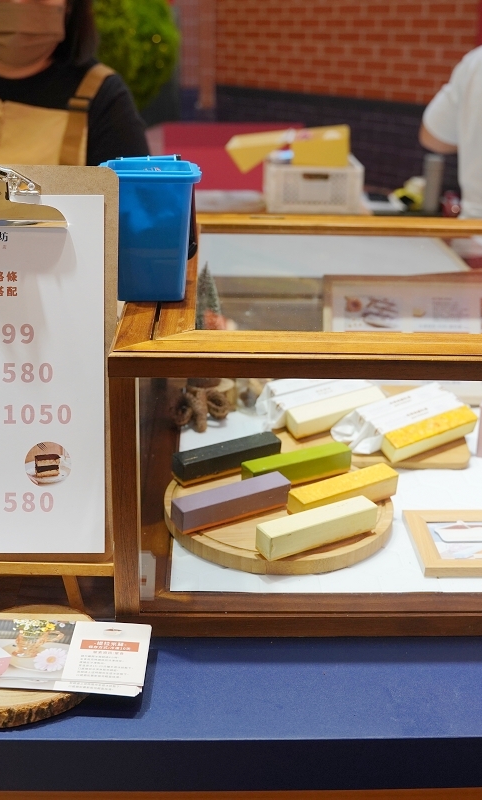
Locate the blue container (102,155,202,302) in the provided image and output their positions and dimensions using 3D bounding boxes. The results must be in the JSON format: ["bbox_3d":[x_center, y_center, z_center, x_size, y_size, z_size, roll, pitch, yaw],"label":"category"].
[{"bbox_3d":[-0.078,-0.153,0.830,0.084,0.115,0.092,1,23,-2],"label":"blue container"}]

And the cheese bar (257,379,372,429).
[{"bbox_3d":[0.093,0.000,1.092,0.131,0.026,0.026,-15,44,-22],"label":"cheese bar"}]

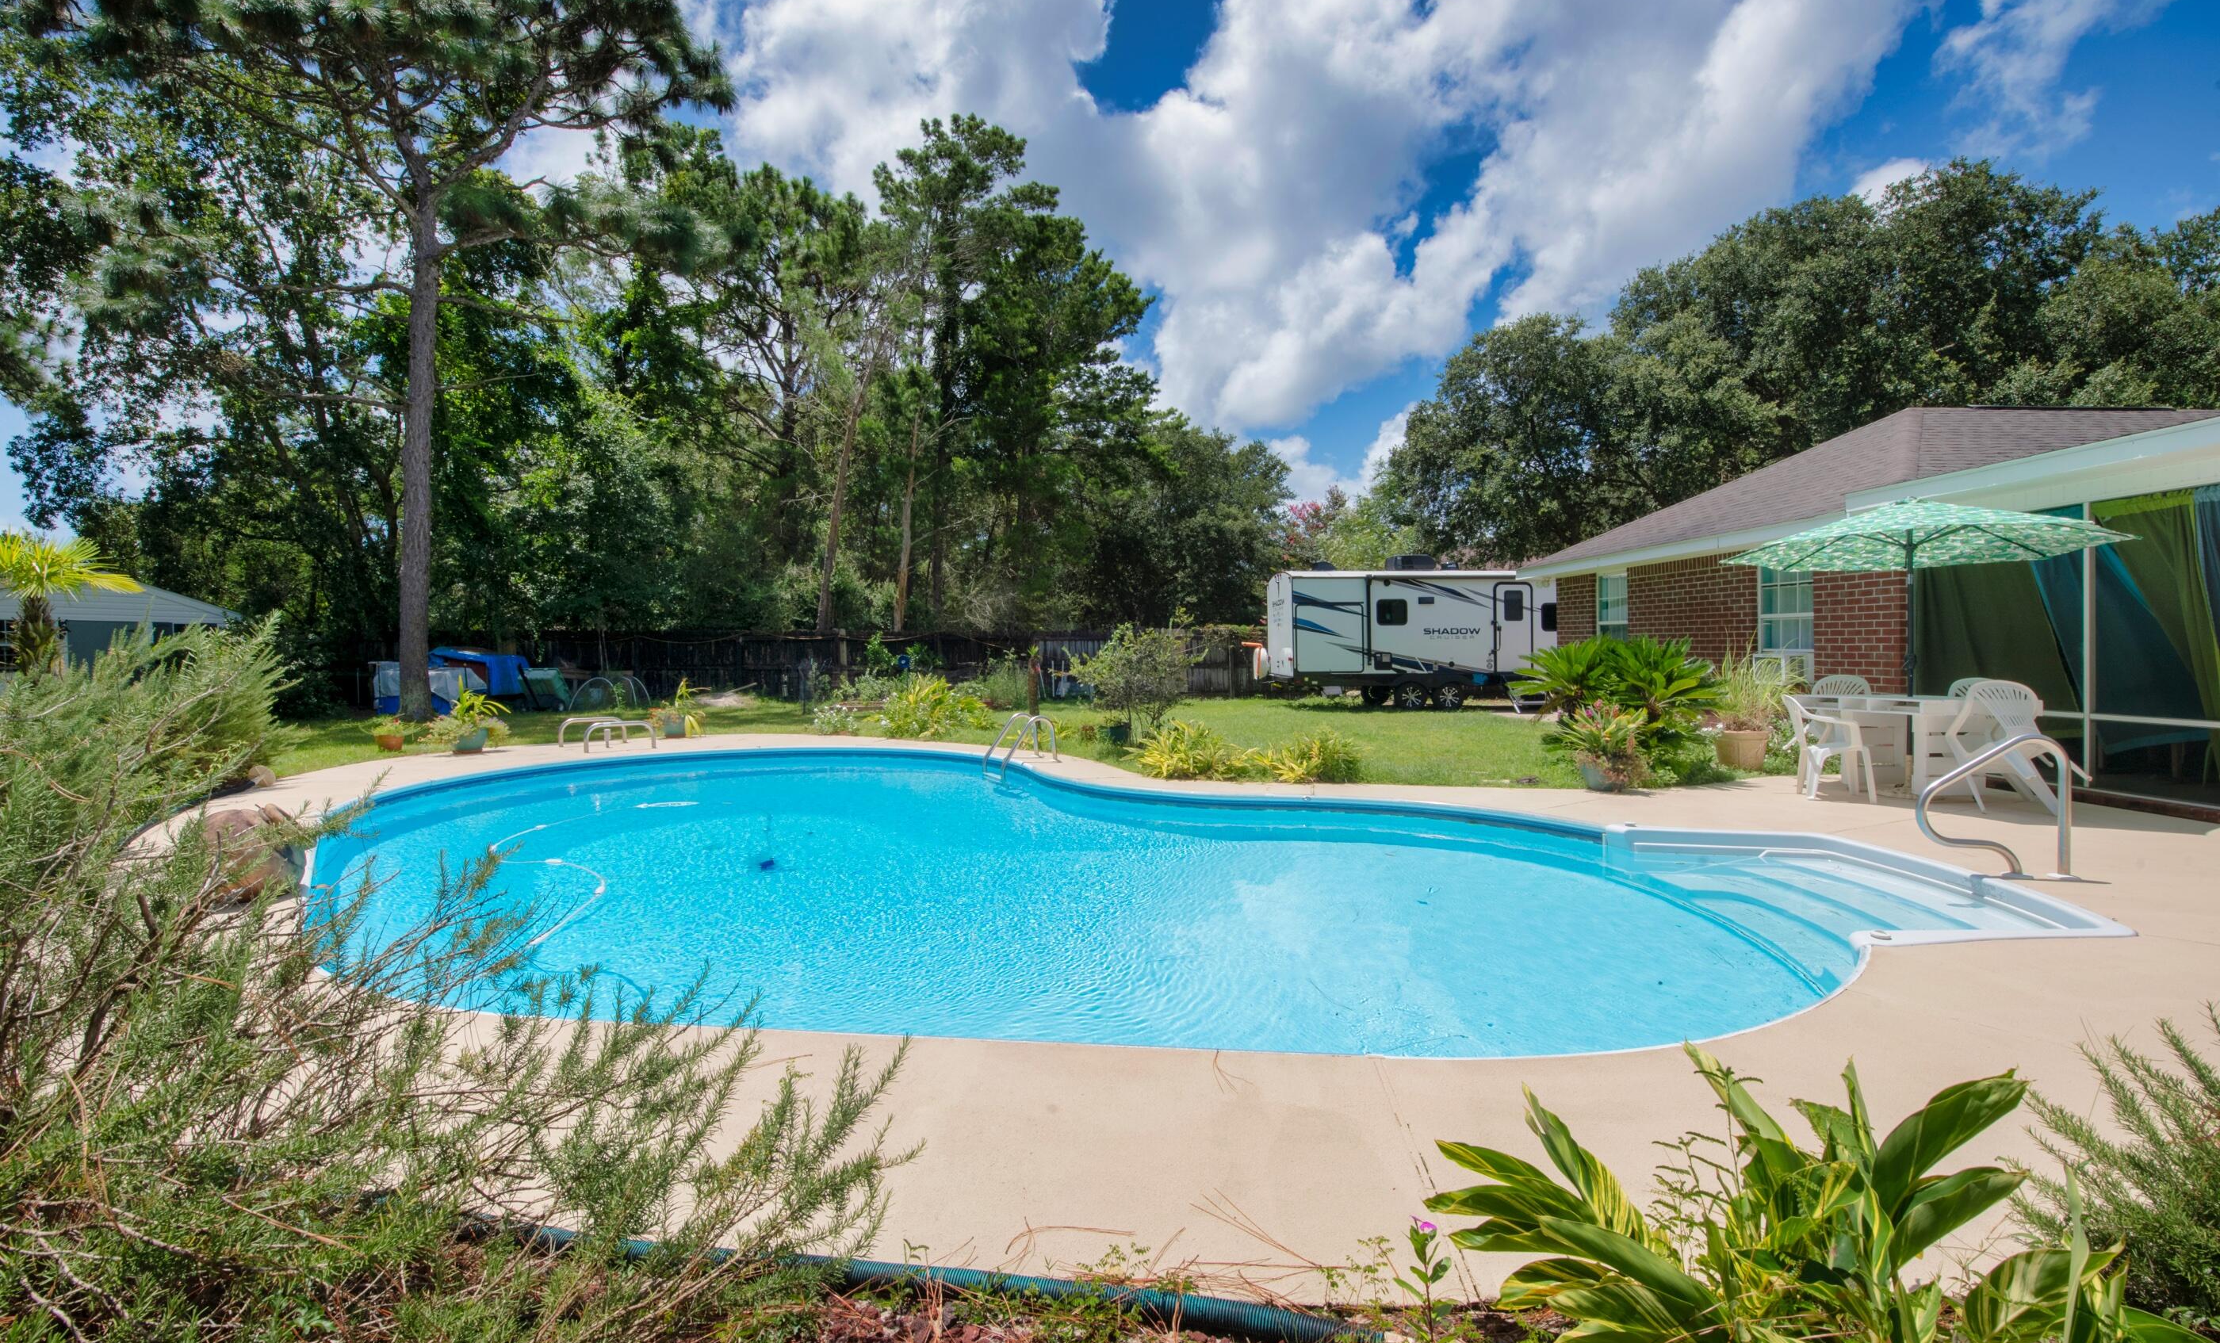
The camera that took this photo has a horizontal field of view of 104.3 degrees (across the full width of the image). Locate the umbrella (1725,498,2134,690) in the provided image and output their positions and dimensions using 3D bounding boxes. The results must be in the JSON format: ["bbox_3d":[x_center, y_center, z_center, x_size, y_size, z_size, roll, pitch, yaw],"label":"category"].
[{"bbox_3d":[7.050,-0.239,7.596,2.550,2.550,2.550,0,1,0],"label":"umbrella"}]

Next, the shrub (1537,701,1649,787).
[{"bbox_3d":[4.320,0.640,7.700,0.840,0.770,0.780,0,1,0],"label":"shrub"}]

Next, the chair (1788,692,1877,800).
[{"bbox_3d":[5.960,0.635,7.150,0.580,0.820,0.570,0,1,26],"label":"chair"}]

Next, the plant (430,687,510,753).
[{"bbox_3d":[-7.712,0.606,10.419,0.770,0.770,0.750,-1,2,-36],"label":"plant"}]

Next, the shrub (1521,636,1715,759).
[{"bbox_3d":[5.456,0.279,9.260,1.850,1.300,1.500,1,2,30],"label":"shrub"}]

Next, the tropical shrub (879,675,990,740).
[{"bbox_3d":[-2.500,0.460,12.300,1.500,0.880,1.250,0,1,0],"label":"tropical shrub"}]

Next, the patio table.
[{"bbox_3d":[7.150,0.650,7.670,1.100,0.800,1.100,0,2,5],"label":"patio table"}]

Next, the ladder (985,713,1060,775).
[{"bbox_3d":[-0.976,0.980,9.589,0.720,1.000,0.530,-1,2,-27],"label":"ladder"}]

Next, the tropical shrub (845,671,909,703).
[{"bbox_3d":[-5.073,0.338,18.715,1.300,0.750,1.200,0,2,-15],"label":"tropical shrub"}]

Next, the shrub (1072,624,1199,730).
[{"bbox_3d":[0.360,0.090,12.500,1.800,1.570,1.650,0,1,0],"label":"shrub"}]

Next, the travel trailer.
[{"bbox_3d":[7.300,-0.820,18.700,7.800,3.180,2.450,0,1,0],"label":"travel trailer"}]

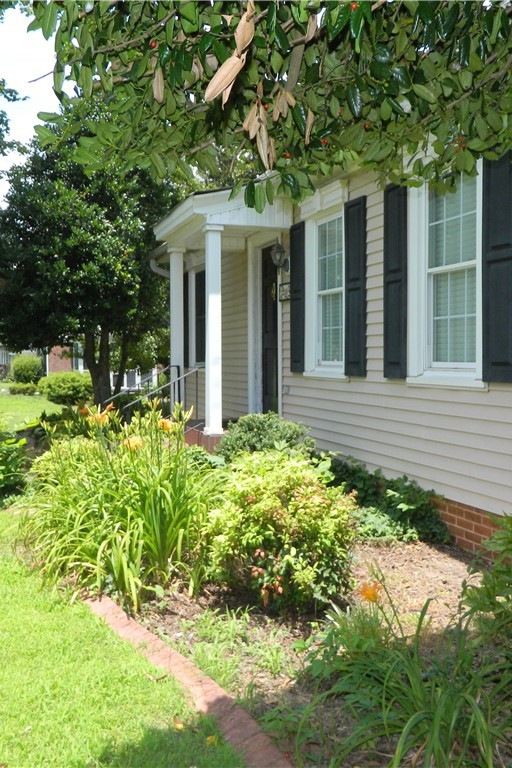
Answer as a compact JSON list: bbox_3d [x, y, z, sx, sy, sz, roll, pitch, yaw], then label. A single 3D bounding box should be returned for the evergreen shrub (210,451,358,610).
[{"bbox_3d":[0.155,0.790,4.330,0.860,0.810,0.800,0,2,0],"label":"evergreen shrub"}]

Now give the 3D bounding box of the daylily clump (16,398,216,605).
[{"bbox_3d":[-0.870,0.680,4.700,1.280,1.070,1.250,0,2,0],"label":"daylily clump"}]

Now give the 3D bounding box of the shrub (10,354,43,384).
[{"bbox_3d":[-11.220,-0.660,36.000,1.600,1.550,1.600,0,2,0],"label":"shrub"}]

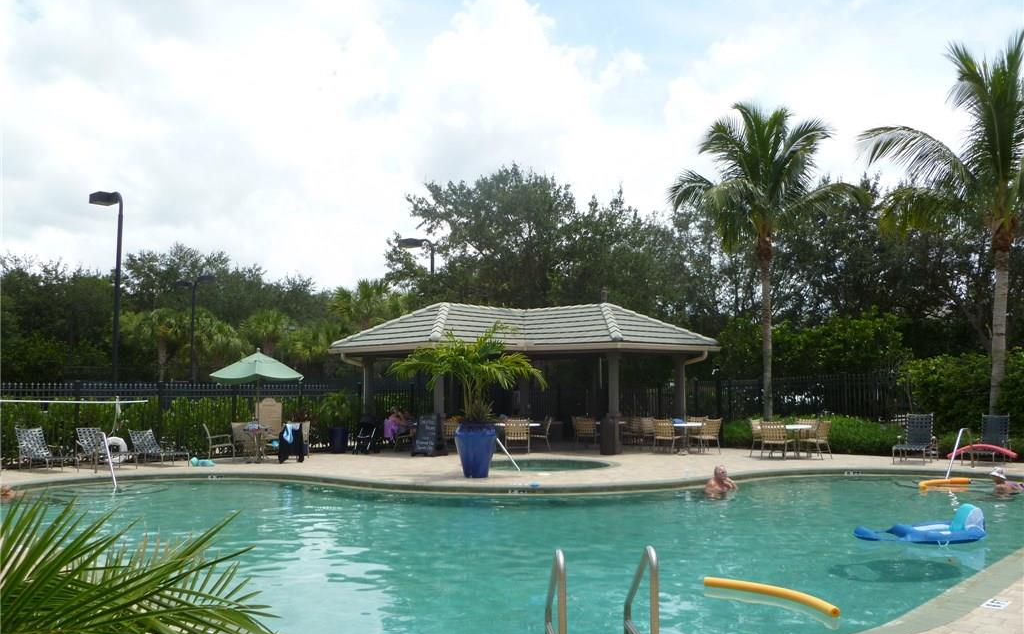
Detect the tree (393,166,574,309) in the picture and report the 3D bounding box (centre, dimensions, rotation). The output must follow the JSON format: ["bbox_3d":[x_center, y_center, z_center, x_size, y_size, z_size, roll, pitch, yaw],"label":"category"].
[{"bbox_3d":[-1.139,-0.946,33.159,7.300,10.410,7.000,0,-4,0],"label":"tree"}]

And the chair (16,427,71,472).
[{"bbox_3d":[-9.586,2.716,17.153,1.580,0.860,0.700,-4,-7,40],"label":"chair"}]

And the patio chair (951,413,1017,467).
[{"bbox_3d":[10.521,2.723,18.441,0.720,1.070,1.450,-4,-7,41],"label":"patio chair"}]

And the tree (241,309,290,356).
[{"bbox_3d":[-12.185,2.272,40.947,2.700,5.100,2.700,0,-4,0],"label":"tree"}]

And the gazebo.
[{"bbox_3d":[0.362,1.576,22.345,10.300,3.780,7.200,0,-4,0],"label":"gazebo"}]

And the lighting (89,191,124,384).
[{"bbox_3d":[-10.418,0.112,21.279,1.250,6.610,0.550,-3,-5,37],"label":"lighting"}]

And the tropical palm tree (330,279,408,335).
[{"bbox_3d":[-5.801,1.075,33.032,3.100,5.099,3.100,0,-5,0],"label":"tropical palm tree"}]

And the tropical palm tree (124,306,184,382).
[{"bbox_3d":[-17.673,2.232,40.951,3.100,5.220,3.100,0,-4,0],"label":"tropical palm tree"}]

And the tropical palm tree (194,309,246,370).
[{"bbox_3d":[-14.410,2.226,40.951,2.800,5.210,2.800,0,-4,0],"label":"tropical palm tree"}]

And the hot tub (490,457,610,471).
[{"bbox_3d":[0.726,3.408,17.946,2.900,0.420,2.950,0,-5,0],"label":"hot tub"}]

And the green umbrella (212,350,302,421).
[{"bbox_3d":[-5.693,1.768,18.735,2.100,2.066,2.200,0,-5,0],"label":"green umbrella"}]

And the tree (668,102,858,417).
[{"bbox_3d":[7.120,-1.240,23.598,5.300,9.666,5.200,0,-5,0],"label":"tree"}]

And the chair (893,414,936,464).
[{"bbox_3d":[9.032,2.738,18.603,0.720,1.070,1.450,-3,-6,35],"label":"chair"}]

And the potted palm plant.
[{"bbox_3d":[-0.813,1.527,15.129,2.750,2.820,2.600,0,-4,0],"label":"potted palm plant"}]

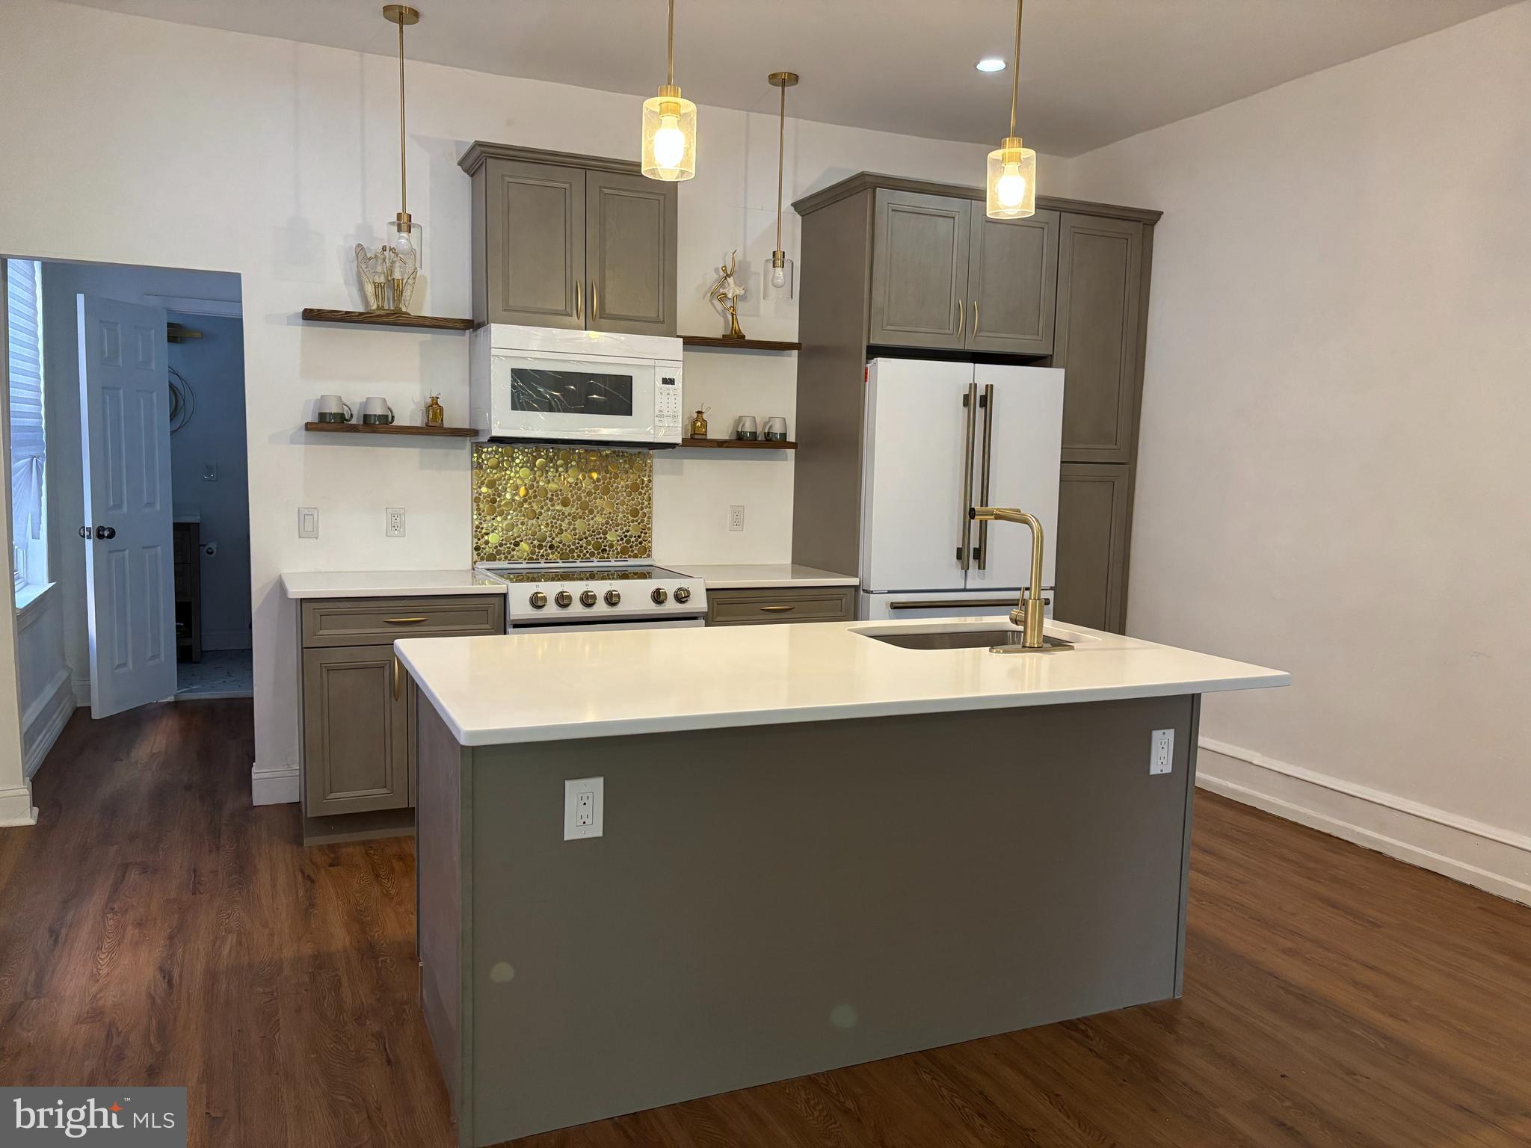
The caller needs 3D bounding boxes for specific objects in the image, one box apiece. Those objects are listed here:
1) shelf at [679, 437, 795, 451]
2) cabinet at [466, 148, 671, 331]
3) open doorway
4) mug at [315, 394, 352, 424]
[{"bbox_3d":[-0.182,-0.573,5.072,0.621,0.031,0.190,-1,6,-24],"label":"shelf"},{"bbox_3d":[-0.763,-1.300,4.632,0.860,0.664,0.375,-1,6,-24],"label":"cabinet"},{"bbox_3d":[-2.374,-0.112,4.339,0.764,2.042,0.130,-1,6,-24],"label":"open doorway"},{"bbox_3d":[-1.649,-0.627,4.421,0.125,0.115,0.097,-1,6,-24],"label":"mug"}]

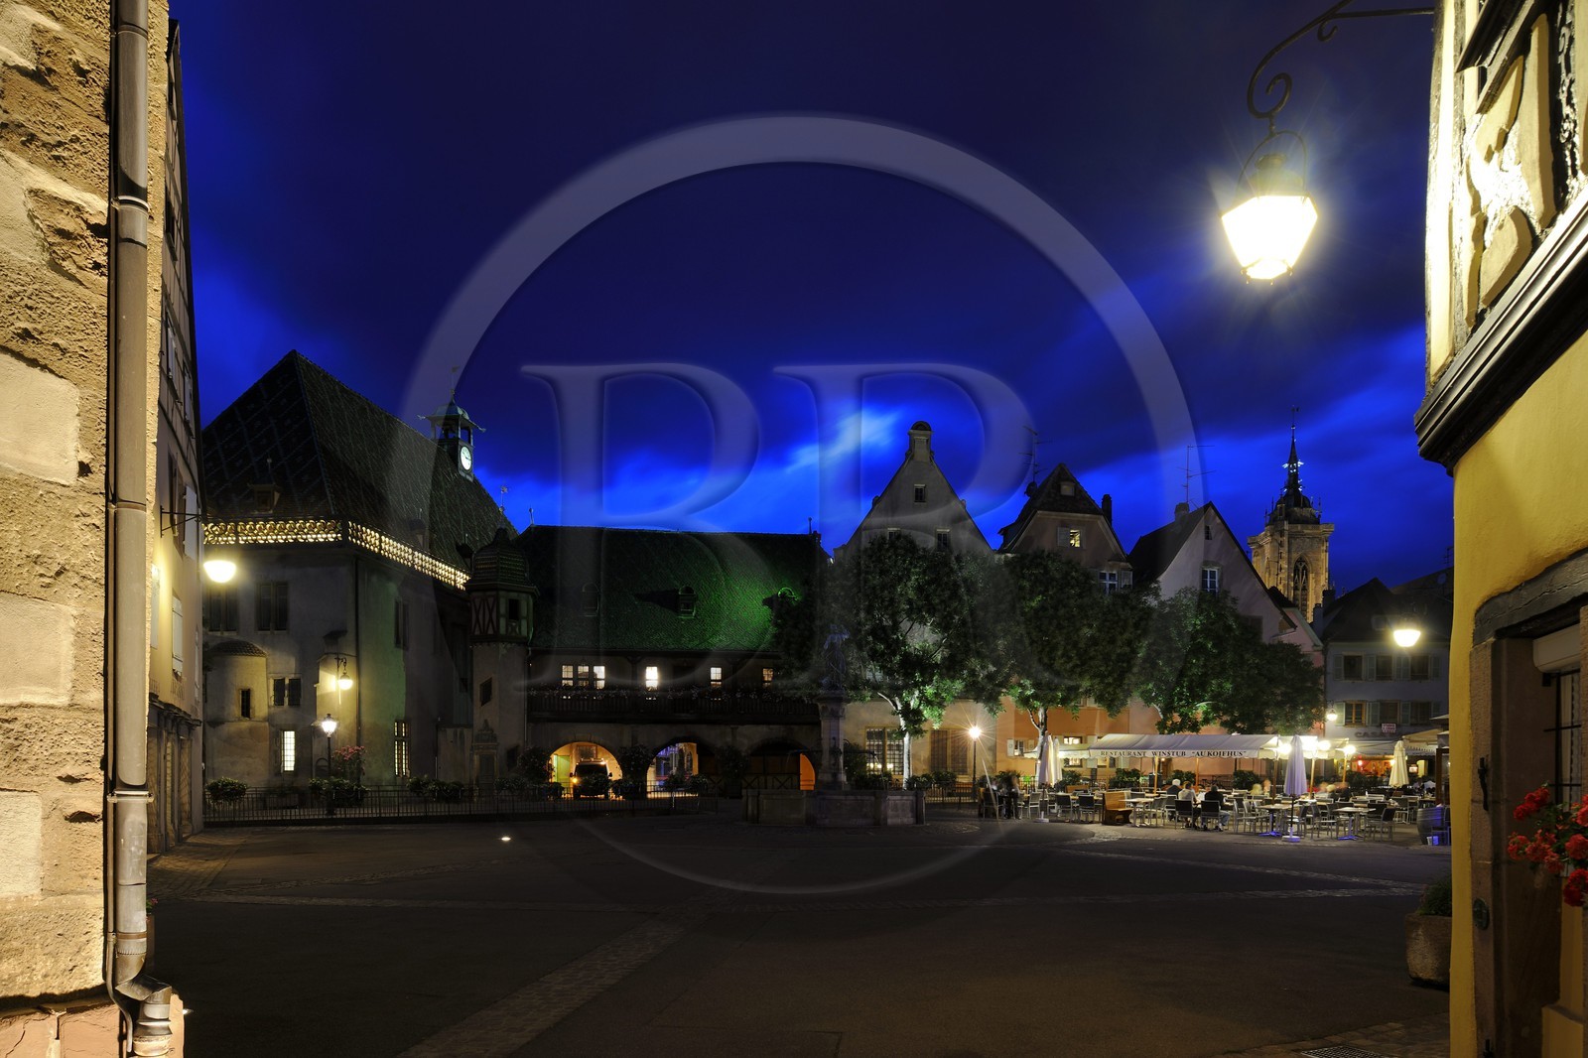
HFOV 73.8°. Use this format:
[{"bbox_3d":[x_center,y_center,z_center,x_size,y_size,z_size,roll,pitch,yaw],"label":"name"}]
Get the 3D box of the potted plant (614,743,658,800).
[{"bbox_3d":[-8.340,12.830,56.000,2.200,2.900,2.100,0,-7,2],"label":"potted plant"}]

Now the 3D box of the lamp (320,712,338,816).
[{"bbox_3d":[-18.025,9.079,41.000,0.600,4.000,0.600,0,-6,0],"label":"lamp"}]

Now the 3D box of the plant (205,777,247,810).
[{"bbox_3d":[-18.397,8.560,34.300,1.350,1.000,0.950,0,-6,0],"label":"plant"}]

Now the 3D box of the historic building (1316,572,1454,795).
[{"bbox_3d":[33.800,9.800,63.500,7.600,13.300,8.500,0,-6,0],"label":"historic building"}]

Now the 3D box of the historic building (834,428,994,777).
[{"bbox_3d":[6.500,4.800,62.500,8.700,20.000,12.000,0,-7,2],"label":"historic building"}]

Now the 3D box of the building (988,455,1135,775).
[{"bbox_3d":[14.900,5.800,61.500,7.700,17.400,11.500,0,-7,2],"label":"building"}]

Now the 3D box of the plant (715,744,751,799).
[{"bbox_3d":[-3.016,12.056,52.500,1.750,2.700,1.700,0,-6,0],"label":"plant"}]

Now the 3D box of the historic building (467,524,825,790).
[{"bbox_3d":[-8.400,7.600,62.000,19.000,15.300,11.000,0,-7,4],"label":"historic building"}]

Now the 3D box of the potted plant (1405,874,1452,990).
[{"bbox_3d":[5.004,3.023,8.000,0.800,0.870,0.700,0,-6,0],"label":"potted plant"}]

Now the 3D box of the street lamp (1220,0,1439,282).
[{"bbox_3d":[2.650,-1.938,5.250,1.050,1.430,0.480,-1,-6,7],"label":"street lamp"}]

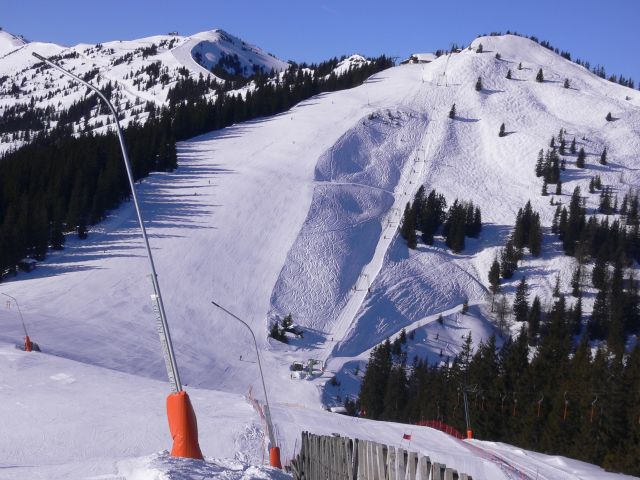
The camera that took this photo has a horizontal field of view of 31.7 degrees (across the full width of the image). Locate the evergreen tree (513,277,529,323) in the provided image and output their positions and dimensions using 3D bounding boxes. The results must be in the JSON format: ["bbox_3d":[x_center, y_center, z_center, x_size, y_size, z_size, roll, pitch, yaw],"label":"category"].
[{"bbox_3d":[75.560,22.420,425.000,5.850,17.330,5.850,0,2,0],"label":"evergreen tree"}]

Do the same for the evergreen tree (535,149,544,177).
[{"bbox_3d":[108.990,-38.480,560.000,4.820,13.900,4.820,0,2,0],"label":"evergreen tree"}]

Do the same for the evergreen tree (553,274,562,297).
[{"bbox_3d":[93.710,17.950,445.000,3.830,8.680,3.830,0,2,0],"label":"evergreen tree"}]

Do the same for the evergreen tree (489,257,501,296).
[{"bbox_3d":[69.630,14.560,450.000,4.640,15.960,4.640,0,2,0],"label":"evergreen tree"}]

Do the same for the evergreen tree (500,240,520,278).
[{"bbox_3d":[80.230,7.790,475.000,8.170,16.850,8.170,0,2,0],"label":"evergreen tree"}]

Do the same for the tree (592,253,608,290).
[{"bbox_3d":[111.920,12.570,450.000,6.190,15.160,6.190,0,2,0],"label":"tree"}]

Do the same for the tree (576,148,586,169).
[{"bbox_3d":[132.160,-41.190,570.000,4.900,10.110,4.900,0,2,0],"label":"tree"}]

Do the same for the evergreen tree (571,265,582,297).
[{"bbox_3d":[101.210,15.980,445.000,4.590,12.630,4.590,0,2,0],"label":"evergreen tree"}]

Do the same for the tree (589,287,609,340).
[{"bbox_3d":[100.010,26.390,405.000,6.970,19.390,6.970,0,2,0],"label":"tree"}]

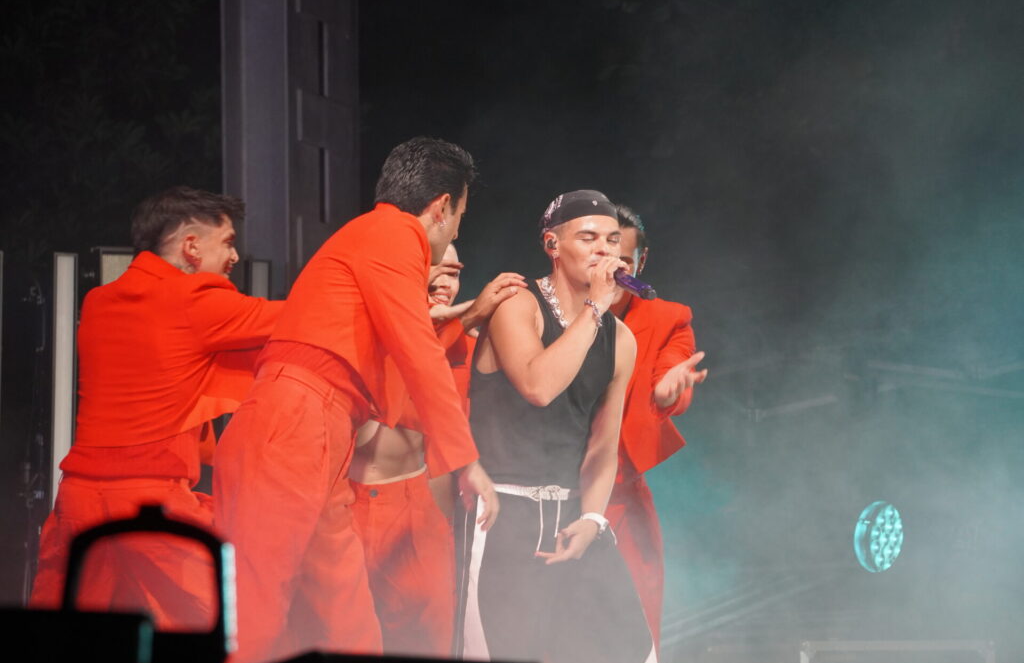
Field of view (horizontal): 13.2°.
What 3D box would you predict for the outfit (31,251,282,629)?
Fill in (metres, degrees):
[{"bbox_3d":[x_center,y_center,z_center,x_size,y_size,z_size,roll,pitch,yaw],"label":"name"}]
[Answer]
[{"bbox_3d":[-0.758,0.492,10.700,0.720,1.690,0.620,3,-5,-44],"label":"outfit"}]

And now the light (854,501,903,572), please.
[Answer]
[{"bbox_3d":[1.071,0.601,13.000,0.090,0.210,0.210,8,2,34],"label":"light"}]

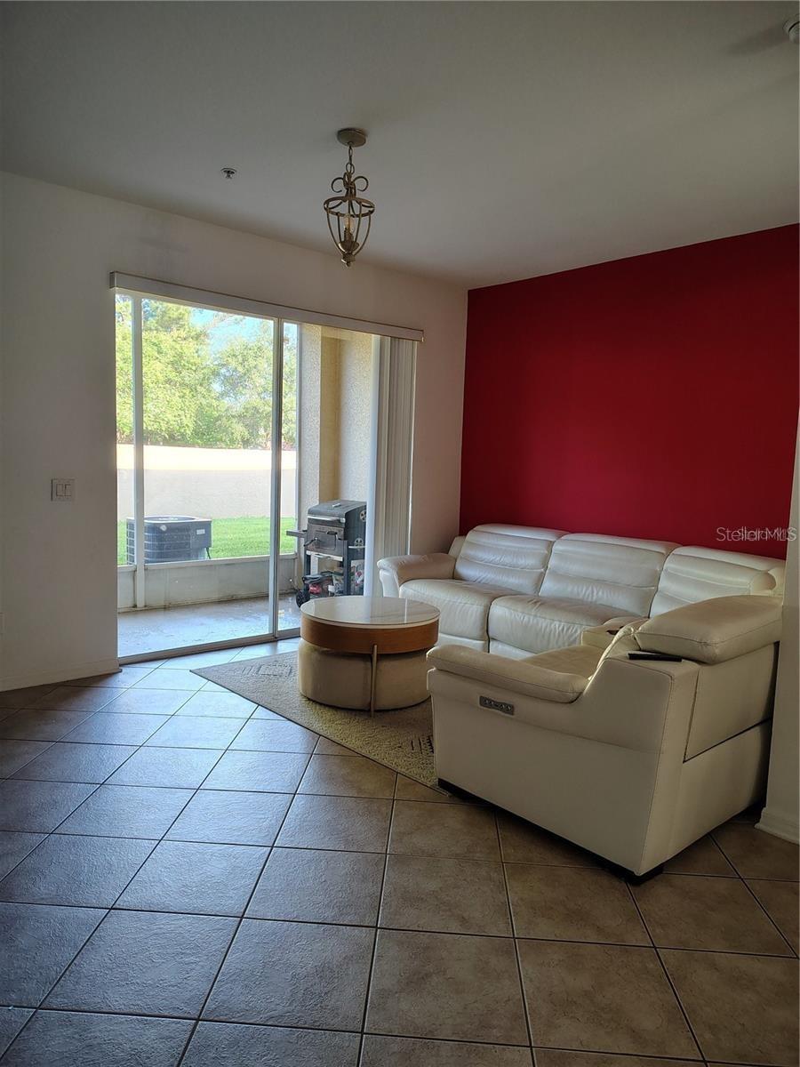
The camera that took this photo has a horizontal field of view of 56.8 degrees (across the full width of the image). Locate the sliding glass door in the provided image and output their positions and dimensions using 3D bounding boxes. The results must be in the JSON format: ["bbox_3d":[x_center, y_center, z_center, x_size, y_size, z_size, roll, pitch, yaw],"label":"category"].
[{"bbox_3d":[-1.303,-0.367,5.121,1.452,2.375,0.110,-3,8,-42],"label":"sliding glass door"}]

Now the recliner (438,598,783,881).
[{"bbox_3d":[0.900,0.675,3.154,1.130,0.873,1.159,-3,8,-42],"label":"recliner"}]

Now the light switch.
[{"bbox_3d":[-1.946,-0.249,4.267,0.122,0.120,0.014,-3,8,-42],"label":"light switch"}]

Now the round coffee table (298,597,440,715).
[{"bbox_3d":[-0.179,0.688,4.325,0.812,0.501,0.812,2,6,0],"label":"round coffee table"}]

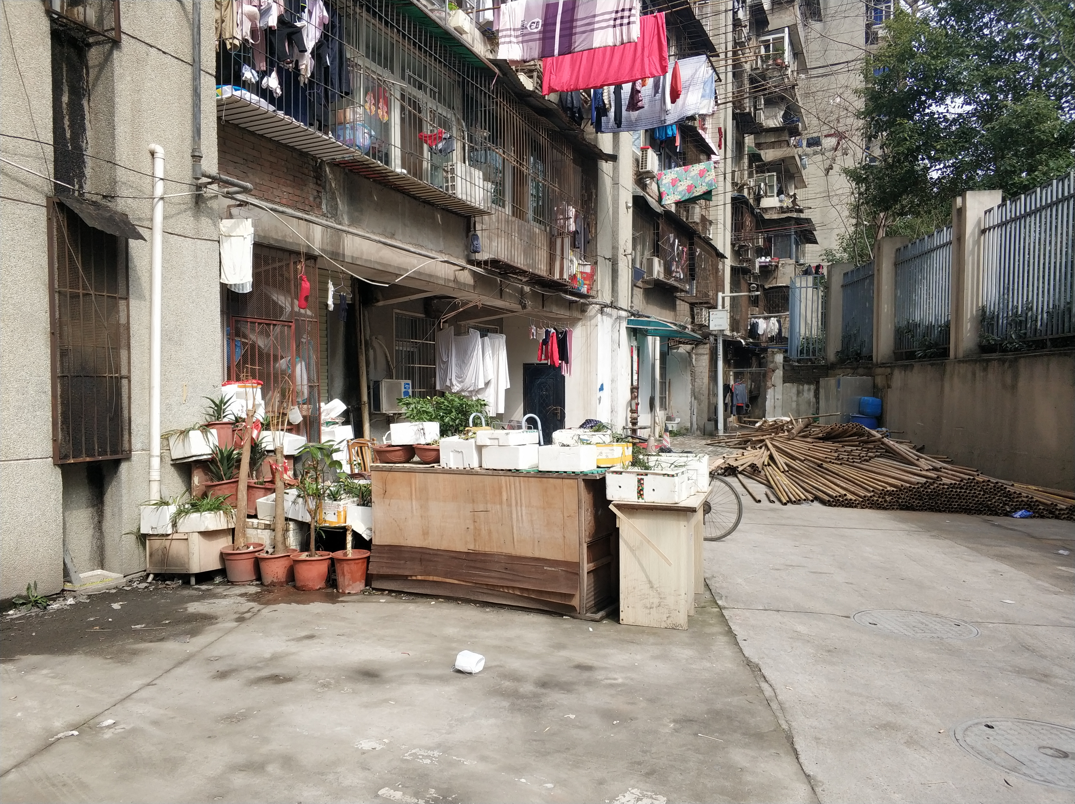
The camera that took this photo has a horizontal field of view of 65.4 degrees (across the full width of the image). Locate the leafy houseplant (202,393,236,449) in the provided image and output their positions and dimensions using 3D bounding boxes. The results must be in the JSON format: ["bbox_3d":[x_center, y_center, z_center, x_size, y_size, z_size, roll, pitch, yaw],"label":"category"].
[{"bbox_3d":[-2.546,0.161,6.700,0.240,0.480,0.240,1,2,25],"label":"leafy houseplant"}]

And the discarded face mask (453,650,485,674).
[{"bbox_3d":[-0.357,1.373,4.434,0.145,0.090,0.110,1,2,24],"label":"discarded face mask"}]

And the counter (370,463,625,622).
[{"bbox_3d":[-0.289,0.918,5.961,1.730,0.910,0.580,1,2,24],"label":"counter"}]

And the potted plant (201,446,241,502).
[{"bbox_3d":[-2.493,0.578,6.623,0.240,0.500,0.320,1,2,25],"label":"potted plant"}]

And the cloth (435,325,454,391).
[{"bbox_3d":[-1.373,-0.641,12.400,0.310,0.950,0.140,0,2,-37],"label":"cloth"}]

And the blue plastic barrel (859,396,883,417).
[{"bbox_3d":[7.157,0.096,18.000,0.460,0.420,0.440,1,1,27],"label":"blue plastic barrel"}]

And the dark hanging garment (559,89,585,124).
[{"bbox_3d":[0.570,-5.028,14.041,0.420,0.750,0.200,1,2,25],"label":"dark hanging garment"}]

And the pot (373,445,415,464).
[{"bbox_3d":[-1.180,0.423,6.850,0.340,0.150,0.330,1,1,0],"label":"pot"}]

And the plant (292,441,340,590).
[{"bbox_3d":[-1.626,0.823,6.164,0.350,1.080,0.330,0,2,0],"label":"plant"}]

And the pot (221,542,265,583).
[{"bbox_3d":[-2.232,1.224,6.335,0.335,0.235,0.335,0,2,-19],"label":"pot"}]

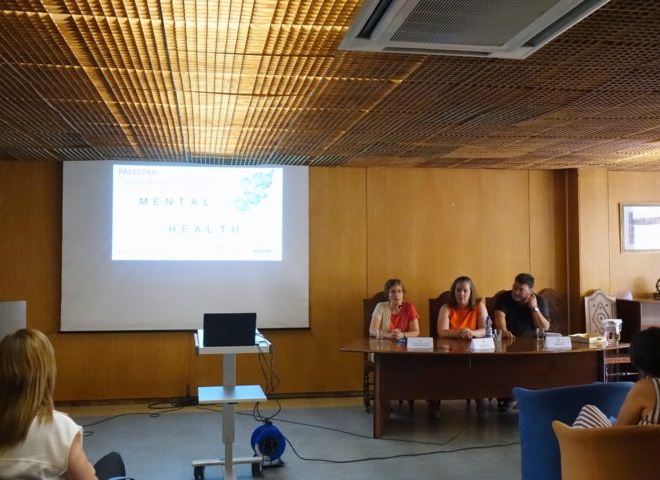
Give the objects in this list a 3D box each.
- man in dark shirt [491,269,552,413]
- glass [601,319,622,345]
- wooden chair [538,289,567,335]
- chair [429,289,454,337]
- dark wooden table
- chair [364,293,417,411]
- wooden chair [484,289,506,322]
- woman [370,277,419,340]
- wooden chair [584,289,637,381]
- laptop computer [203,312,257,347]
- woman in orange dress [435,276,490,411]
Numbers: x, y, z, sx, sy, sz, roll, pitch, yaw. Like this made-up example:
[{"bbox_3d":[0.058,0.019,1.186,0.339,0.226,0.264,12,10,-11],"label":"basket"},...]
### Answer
[{"bbox_3d":[1.874,0.988,6.805,0.540,1.310,0.780,0,-2,-2],"label":"man in dark shirt"},{"bbox_3d":[2.379,0.764,5.961,0.160,0.200,0.160,0,-2,-10],"label":"glass"},{"bbox_3d":[2.324,1.091,7.146,0.450,1.120,0.520,0,-2,-12],"label":"wooden chair"},{"bbox_3d":[1.297,1.084,7.005,0.500,1.130,0.560,0,-2,-10],"label":"chair"},{"bbox_3d":[1.292,1.244,5.893,2.500,0.750,1.150,0,-2,-10],"label":"dark wooden table"},{"bbox_3d":[0.603,1.080,6.852,0.480,1.130,0.560,0,-2,-10],"label":"chair"},{"bbox_3d":[1.907,1.086,7.113,0.500,1.130,0.560,0,-2,-10],"label":"wooden chair"},{"bbox_3d":[0.615,1.007,6.562,0.460,1.260,0.760,0,-2,-10],"label":"woman"},{"bbox_3d":[2.930,1.093,7.232,0.470,1.120,0.520,0,-2,-15],"label":"wooden chair"},{"bbox_3d":[-0.628,0.559,4.384,0.320,0.215,0.280,0,-2,-10],"label":"laptop computer"},{"bbox_3d":[1.271,1.000,6.678,0.480,1.280,0.780,0,-2,-8],"label":"woman in orange dress"}]

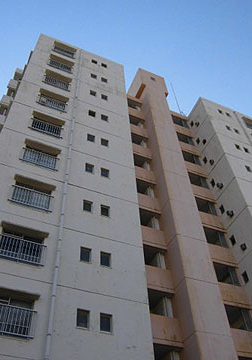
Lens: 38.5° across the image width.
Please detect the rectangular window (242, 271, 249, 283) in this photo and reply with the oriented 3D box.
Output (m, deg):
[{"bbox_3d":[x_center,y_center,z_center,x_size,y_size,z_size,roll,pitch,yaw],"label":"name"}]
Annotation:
[{"bbox_3d":[7.080,5.733,21.203,0.120,0.650,0.400,17,-52,-17],"label":"rectangular window"}]

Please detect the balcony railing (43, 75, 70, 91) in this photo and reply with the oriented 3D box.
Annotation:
[{"bbox_3d":[-4.565,-6.367,23.827,1.850,0.920,0.180,17,-52,-17],"label":"balcony railing"}]

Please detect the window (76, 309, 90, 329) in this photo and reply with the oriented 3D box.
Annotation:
[{"bbox_3d":[-1.505,4.877,12.595,0.480,0.690,0.120,17,-52,-17],"label":"window"}]

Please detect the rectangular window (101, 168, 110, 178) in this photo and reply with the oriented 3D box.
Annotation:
[{"bbox_3d":[-1.075,-0.351,18.810,0.452,0.662,0.130,17,-52,-17],"label":"rectangular window"}]

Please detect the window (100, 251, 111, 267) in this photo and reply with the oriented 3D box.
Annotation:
[{"bbox_3d":[-0.811,3.228,14.689,0.441,0.700,0.130,17,-52,-17],"label":"window"}]

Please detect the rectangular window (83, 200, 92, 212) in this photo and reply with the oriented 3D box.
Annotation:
[{"bbox_3d":[-1.770,1.241,16.863,0.460,0.680,0.100,17,-52,-17],"label":"rectangular window"}]

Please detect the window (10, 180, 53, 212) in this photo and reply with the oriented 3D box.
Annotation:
[{"bbox_3d":[-4.083,0.742,15.756,1.700,1.220,0.180,17,-52,-17],"label":"window"}]

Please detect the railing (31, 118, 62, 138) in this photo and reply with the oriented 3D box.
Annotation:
[{"bbox_3d":[-4.215,-2.746,19.239,1.776,0.875,0.170,17,-52,-17],"label":"railing"}]

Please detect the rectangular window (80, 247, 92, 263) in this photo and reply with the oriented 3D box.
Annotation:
[{"bbox_3d":[-1.640,3.070,14.730,0.460,0.680,0.100,17,-52,-17],"label":"rectangular window"}]

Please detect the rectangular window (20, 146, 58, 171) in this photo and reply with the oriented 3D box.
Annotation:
[{"bbox_3d":[-4.215,-1.066,17.838,1.700,1.220,0.180,17,-52,-17],"label":"rectangular window"}]

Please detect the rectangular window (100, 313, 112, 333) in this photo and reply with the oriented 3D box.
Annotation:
[{"bbox_3d":[-0.721,5.110,12.848,0.480,0.690,0.120,17,-52,-17],"label":"rectangular window"}]

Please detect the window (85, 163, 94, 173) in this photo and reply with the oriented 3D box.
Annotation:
[{"bbox_3d":[-1.912,-0.583,18.875,0.460,0.690,0.120,17,-52,-17],"label":"window"}]

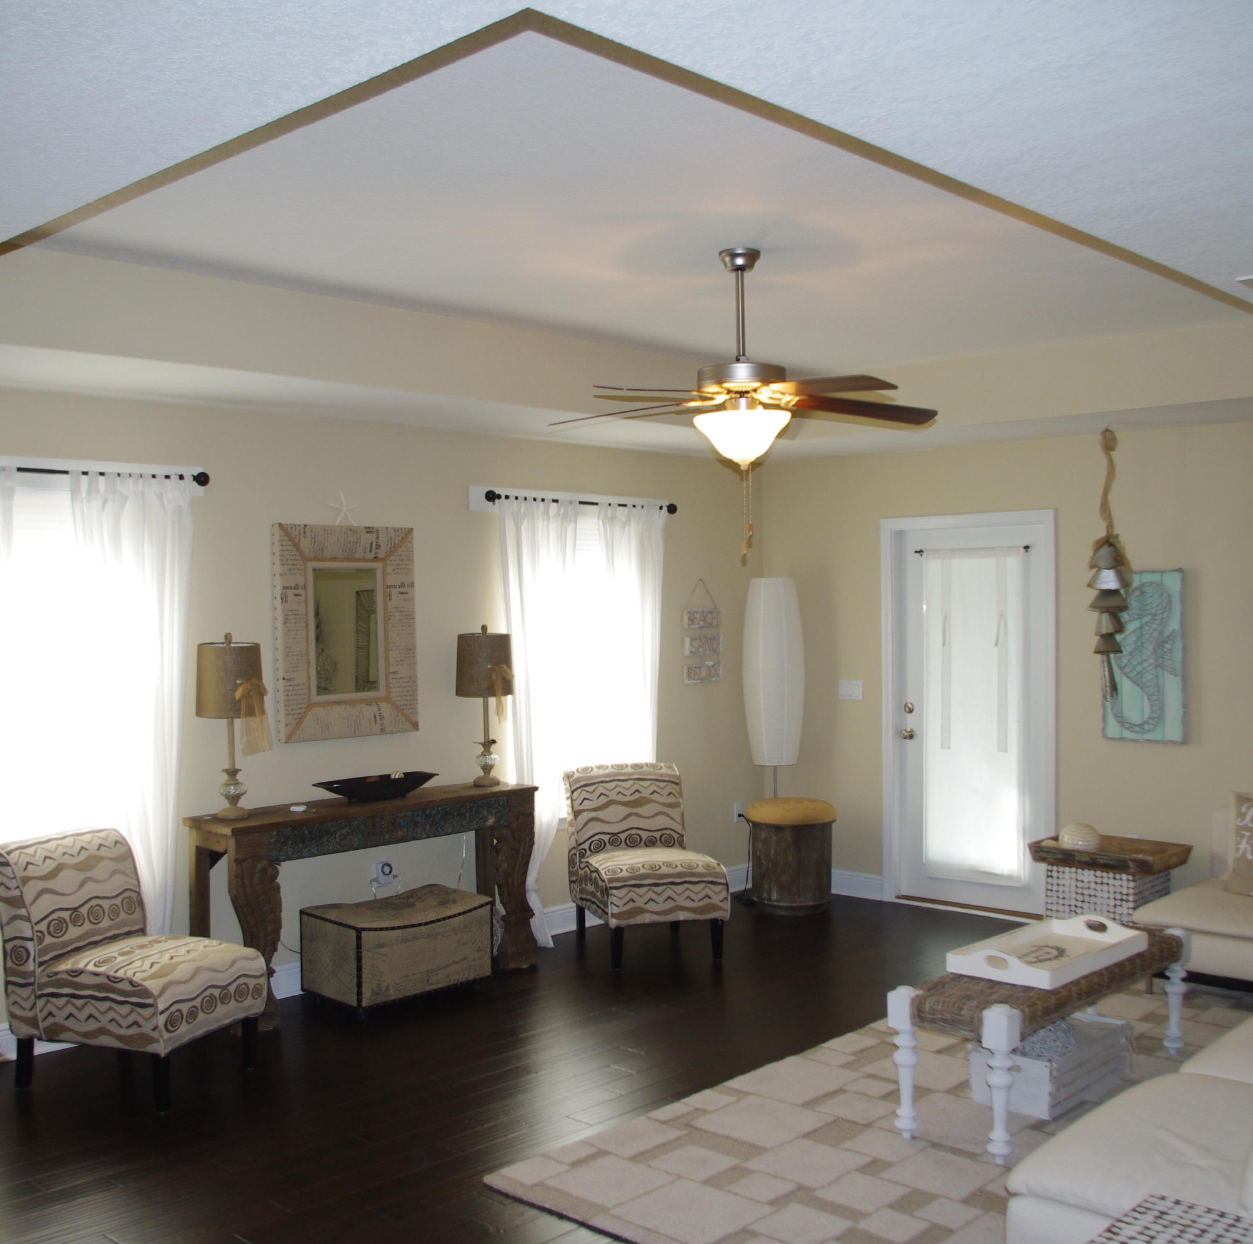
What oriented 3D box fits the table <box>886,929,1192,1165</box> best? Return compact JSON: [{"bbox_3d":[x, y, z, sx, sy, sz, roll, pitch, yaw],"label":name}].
[{"bbox_3d":[1.420,1.337,4.675,0.393,0.472,1.387,0,2,43],"label":"table"}]

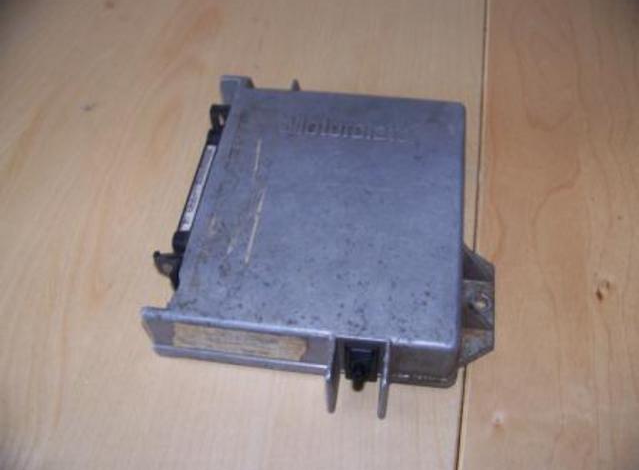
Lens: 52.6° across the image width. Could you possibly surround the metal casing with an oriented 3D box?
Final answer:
[{"bbox_3d":[0.007,-0.006,0.378,0.192,0.056,0.205,5,57,6],"label":"metal casing"}]

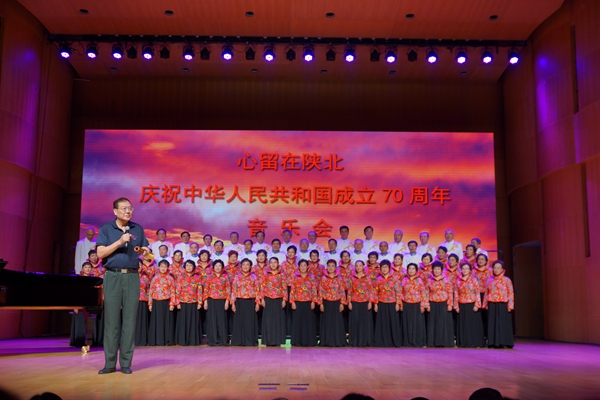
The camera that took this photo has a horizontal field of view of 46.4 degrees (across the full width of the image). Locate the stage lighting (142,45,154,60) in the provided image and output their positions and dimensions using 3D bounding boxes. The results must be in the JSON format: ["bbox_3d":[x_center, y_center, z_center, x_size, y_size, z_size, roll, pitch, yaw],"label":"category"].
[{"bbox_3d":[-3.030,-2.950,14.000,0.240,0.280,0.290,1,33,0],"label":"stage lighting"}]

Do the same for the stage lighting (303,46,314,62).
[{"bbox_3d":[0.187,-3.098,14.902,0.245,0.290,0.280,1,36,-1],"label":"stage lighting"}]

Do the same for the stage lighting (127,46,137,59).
[{"bbox_3d":[-3.370,-2.950,14.000,0.220,0.260,0.270,1,33,0],"label":"stage lighting"}]

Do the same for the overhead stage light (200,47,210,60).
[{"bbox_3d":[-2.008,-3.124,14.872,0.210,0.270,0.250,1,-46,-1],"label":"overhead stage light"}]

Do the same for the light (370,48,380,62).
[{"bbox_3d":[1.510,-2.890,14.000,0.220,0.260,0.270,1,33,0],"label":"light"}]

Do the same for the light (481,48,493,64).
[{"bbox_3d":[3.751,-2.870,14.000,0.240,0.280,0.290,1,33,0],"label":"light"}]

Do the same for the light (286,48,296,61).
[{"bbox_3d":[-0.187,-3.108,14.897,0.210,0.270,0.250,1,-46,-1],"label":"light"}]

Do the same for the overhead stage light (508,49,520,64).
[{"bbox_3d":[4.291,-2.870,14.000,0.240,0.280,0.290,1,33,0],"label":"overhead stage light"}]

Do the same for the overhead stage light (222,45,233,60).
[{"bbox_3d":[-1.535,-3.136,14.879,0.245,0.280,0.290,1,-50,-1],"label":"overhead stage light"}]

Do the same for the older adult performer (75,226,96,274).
[{"bbox_3d":[-4.155,1.365,13.730,0.540,1.700,0.340,4,-10,-22],"label":"older adult performer"}]

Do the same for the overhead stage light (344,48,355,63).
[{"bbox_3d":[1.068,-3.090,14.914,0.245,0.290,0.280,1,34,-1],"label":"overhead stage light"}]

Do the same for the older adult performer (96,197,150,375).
[{"bbox_3d":[-1.837,0.883,7.285,0.580,1.770,0.420,3,-9,-18],"label":"older adult performer"}]

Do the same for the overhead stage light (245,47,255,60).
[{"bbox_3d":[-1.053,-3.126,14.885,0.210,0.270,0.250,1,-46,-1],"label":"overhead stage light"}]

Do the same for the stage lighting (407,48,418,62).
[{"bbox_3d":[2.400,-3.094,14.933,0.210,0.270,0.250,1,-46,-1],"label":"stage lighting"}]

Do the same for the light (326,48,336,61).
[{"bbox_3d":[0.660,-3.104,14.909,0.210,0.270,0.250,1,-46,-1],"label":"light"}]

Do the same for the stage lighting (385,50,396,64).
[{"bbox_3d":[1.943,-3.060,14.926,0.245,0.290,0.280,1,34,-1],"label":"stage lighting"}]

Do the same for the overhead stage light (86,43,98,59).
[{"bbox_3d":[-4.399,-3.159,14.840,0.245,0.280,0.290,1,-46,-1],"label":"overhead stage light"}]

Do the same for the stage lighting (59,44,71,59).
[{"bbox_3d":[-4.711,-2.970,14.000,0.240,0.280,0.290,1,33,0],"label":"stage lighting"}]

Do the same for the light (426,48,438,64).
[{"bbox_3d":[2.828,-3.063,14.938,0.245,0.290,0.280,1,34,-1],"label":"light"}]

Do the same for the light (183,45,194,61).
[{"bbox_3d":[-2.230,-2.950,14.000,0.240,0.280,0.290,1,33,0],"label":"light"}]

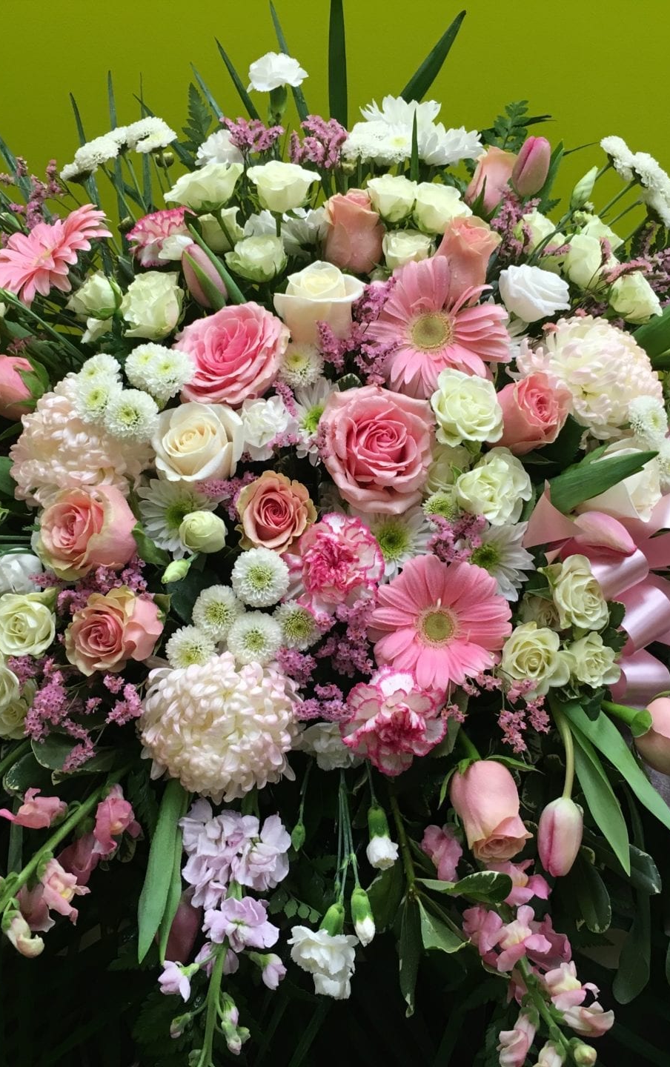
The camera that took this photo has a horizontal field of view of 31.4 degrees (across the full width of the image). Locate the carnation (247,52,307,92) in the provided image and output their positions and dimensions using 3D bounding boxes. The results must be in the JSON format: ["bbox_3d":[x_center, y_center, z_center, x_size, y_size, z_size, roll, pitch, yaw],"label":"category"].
[{"bbox_3d":[-0.047,-0.376,0.970,0.050,0.032,0.047,2,28,-3],"label":"carnation"}]

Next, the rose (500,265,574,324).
[{"bbox_3d":[0.151,-0.180,0.900,0.054,0.042,0.054,30,45,0],"label":"rose"}]

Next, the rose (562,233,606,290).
[{"bbox_3d":[0.203,-0.222,0.970,0.040,0.043,0.040,-2,21,12],"label":"rose"}]

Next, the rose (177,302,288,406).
[{"bbox_3d":[-0.071,-0.125,0.830,0.076,0.072,0.050,4,-21,9],"label":"rose"}]

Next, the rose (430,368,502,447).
[{"bbox_3d":[0.088,-0.084,0.800,0.048,0.051,0.039,0,-3,0],"label":"rose"}]

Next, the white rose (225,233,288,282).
[{"bbox_3d":[-0.062,-0.218,0.945,0.048,0.036,0.046,-7,26,-2],"label":"white rose"}]

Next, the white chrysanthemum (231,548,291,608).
[{"bbox_3d":[-0.051,0.031,0.820,0.041,0.041,0.026,0,-12,3],"label":"white chrysanthemum"}]

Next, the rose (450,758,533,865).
[{"bbox_3d":[0.102,0.183,0.785,0.051,0.050,0.064,-16,59,4],"label":"rose"}]

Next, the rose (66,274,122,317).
[{"bbox_3d":[-0.192,-0.190,0.950,0.042,0.036,0.040,-31,21,-4],"label":"rose"}]

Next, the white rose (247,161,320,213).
[{"bbox_3d":[-0.041,-0.273,0.940,0.056,0.041,0.056,1,31,0],"label":"white rose"}]

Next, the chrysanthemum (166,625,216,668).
[{"bbox_3d":[-0.099,0.079,0.825,0.037,0.035,0.027,5,-13,13],"label":"chrysanthemum"}]

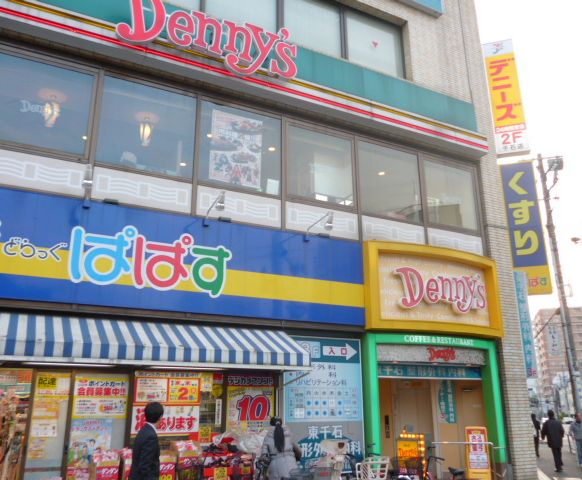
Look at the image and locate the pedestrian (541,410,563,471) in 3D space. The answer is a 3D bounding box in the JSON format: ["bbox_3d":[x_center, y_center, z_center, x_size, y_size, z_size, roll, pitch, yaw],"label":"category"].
[{"bbox_3d":[7.921,6.014,15.515,0.600,1.720,0.420,-10,-20,30],"label":"pedestrian"}]

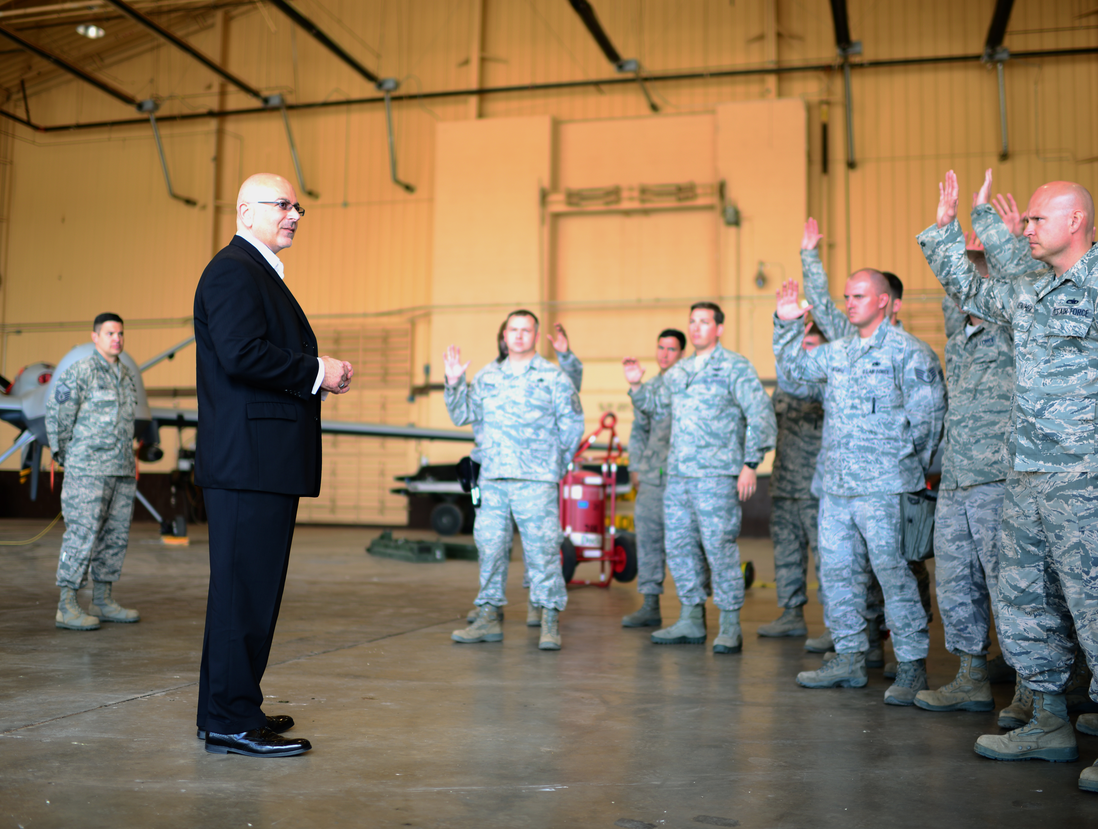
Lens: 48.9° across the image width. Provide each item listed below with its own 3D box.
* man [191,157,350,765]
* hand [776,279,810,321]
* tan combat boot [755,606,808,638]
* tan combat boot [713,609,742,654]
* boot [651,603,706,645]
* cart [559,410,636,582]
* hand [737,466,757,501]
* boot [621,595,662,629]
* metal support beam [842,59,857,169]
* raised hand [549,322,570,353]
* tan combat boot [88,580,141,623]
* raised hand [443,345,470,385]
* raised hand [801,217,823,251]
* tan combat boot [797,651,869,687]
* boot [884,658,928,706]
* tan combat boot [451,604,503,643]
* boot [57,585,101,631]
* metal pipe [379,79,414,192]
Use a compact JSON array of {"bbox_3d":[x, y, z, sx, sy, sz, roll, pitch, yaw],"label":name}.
[{"bbox_3d":[-0.888,0.129,3.839,0.510,1.813,0.560,1,-4,5],"label":"man"},{"bbox_3d":[1.032,-0.485,5.120,0.140,0.180,0.065,0,-3,15],"label":"hand"},{"bbox_3d":[1.360,1.177,7.079,0.285,0.235,0.115,2,-4,-10],"label":"tan combat boot"},{"bbox_3d":[0.940,1.118,6.356,0.115,0.240,0.300,0,-4,14],"label":"tan combat boot"},{"bbox_3d":[0.712,1.135,6.652,0.300,0.240,0.115,2,-4,-10],"label":"boot"},{"bbox_3d":[0.380,0.700,9.946,0.700,1.420,0.650,2,-3,-18],"label":"cart"},{"bbox_3d":[1.050,0.365,6.391,0.100,0.190,0.080,2,-4,-10],"label":"hand"},{"bbox_3d":[0.582,1.197,7.563,0.275,0.235,0.110,4,-5,-42],"label":"boot"},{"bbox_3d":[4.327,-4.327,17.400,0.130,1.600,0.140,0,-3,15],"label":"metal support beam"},{"bbox_3d":[0.065,-0.470,7.399,0.115,0.180,0.080,-1,-4,25],"label":"raised hand"},{"bbox_3d":[-2.591,1.111,7.219,0.300,0.240,0.108,0,-3,11],"label":"tan combat boot"},{"bbox_3d":[-0.495,-0.267,6.452,0.140,0.205,0.060,1,-4,2],"label":"raised hand"},{"bbox_3d":[1.271,-0.874,5.850,0.110,0.170,0.065,-1,-3,18],"label":"raised hand"},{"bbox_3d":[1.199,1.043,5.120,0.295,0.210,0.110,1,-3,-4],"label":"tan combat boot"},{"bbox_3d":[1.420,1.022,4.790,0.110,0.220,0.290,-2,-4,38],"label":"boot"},{"bbox_3d":[-0.379,1.096,6.439,0.285,0.225,0.108,1,-3,-5],"label":"tan combat boot"},{"bbox_3d":[-2.663,1.089,6.835,0.298,0.240,0.108,-1,-3,23],"label":"boot"},{"bbox_3d":[-3.437,-6.348,27.733,0.320,2.200,1.600,0,-4,15],"label":"metal pipe"}]

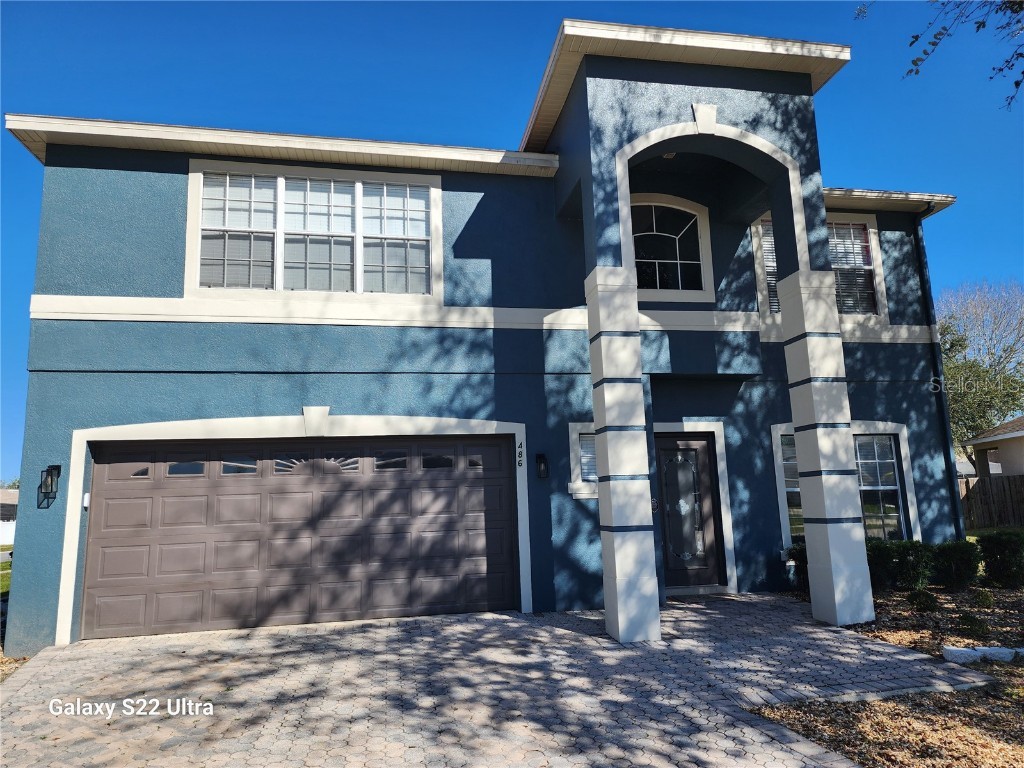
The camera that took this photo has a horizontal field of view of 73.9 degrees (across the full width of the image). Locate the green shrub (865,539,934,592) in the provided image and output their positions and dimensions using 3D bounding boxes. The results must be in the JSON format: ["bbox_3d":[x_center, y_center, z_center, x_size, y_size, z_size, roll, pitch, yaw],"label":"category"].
[{"bbox_3d":[5.120,2.400,9.102,0.930,0.650,0.700,0,-10,-11],"label":"green shrub"}]

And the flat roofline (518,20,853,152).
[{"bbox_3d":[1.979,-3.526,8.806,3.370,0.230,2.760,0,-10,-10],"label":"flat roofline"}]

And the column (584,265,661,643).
[{"bbox_3d":[1.126,0.645,6.980,0.425,3.715,0.430,0,-10,-10],"label":"column"}]

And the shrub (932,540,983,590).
[{"bbox_3d":[6.101,2.421,9.297,0.660,0.620,0.640,0,-10,-11],"label":"shrub"}]

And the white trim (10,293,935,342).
[{"bbox_3d":[0.462,-0.814,9.022,12.080,0.300,0.640,0,-10,-10],"label":"white trim"}]

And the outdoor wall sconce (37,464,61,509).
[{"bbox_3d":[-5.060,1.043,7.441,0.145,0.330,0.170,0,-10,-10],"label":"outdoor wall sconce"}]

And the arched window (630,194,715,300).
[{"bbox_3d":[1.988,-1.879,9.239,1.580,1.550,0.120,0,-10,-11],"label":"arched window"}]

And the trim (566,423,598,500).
[{"bbox_3d":[1.108,0.959,8.568,0.820,0.940,0.120,0,-10,-11],"label":"trim"}]

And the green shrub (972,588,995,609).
[{"bbox_3d":[5.320,2.403,7.677,0.240,0.190,0.230,0,-10,-10],"label":"green shrub"}]

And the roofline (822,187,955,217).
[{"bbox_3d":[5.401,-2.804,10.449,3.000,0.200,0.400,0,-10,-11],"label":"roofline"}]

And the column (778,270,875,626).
[{"bbox_3d":[3.494,0.648,7.623,0.440,3.850,0.440,0,-10,-11],"label":"column"}]

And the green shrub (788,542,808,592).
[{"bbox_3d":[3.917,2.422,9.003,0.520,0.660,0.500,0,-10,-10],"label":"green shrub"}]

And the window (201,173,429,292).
[{"bbox_3d":[-2.394,-1.869,8.460,2.770,1.490,0.130,0,-10,-11],"label":"window"}]

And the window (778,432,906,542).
[{"bbox_3d":[4.804,1.542,9.845,1.900,1.600,0.130,0,-10,-11],"label":"window"}]

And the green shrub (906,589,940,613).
[{"bbox_3d":[4.586,2.393,7.579,0.340,0.220,0.320,0,-10,-10],"label":"green shrub"}]

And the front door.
[{"bbox_3d":[2.385,1.740,9.346,0.930,2.050,0.120,0,-10,-11],"label":"front door"}]

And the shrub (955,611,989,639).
[{"bbox_3d":[4.209,2.188,6.270,0.300,0.200,0.280,0,-10,-10],"label":"shrub"}]

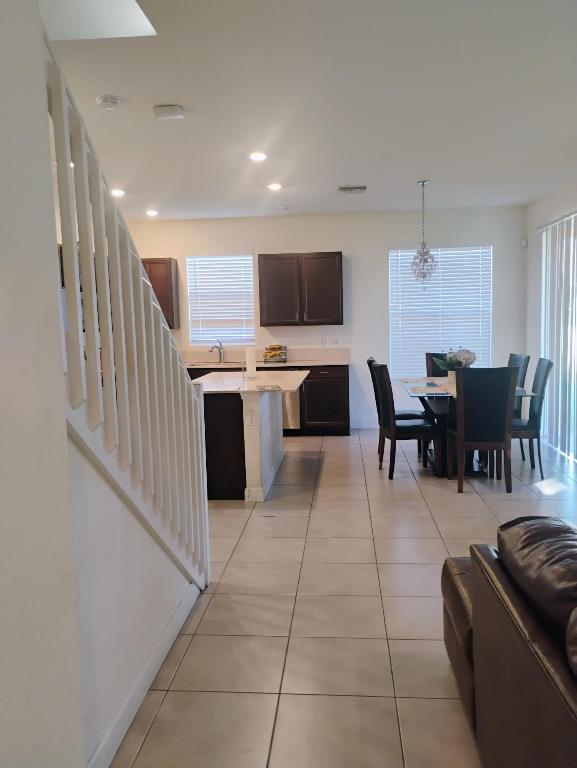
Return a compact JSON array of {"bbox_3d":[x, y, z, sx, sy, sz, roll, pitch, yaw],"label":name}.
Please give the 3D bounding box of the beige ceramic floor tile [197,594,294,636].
[{"bbox_3d":[-0.204,1.183,3.182,0.455,0.010,0.450,-1,6,5],"label":"beige ceramic floor tile"}]

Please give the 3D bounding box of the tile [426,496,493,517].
[{"bbox_3d":[1.319,0.965,4.804,0.453,0.010,0.445,-1,6,5],"label":"tile"}]

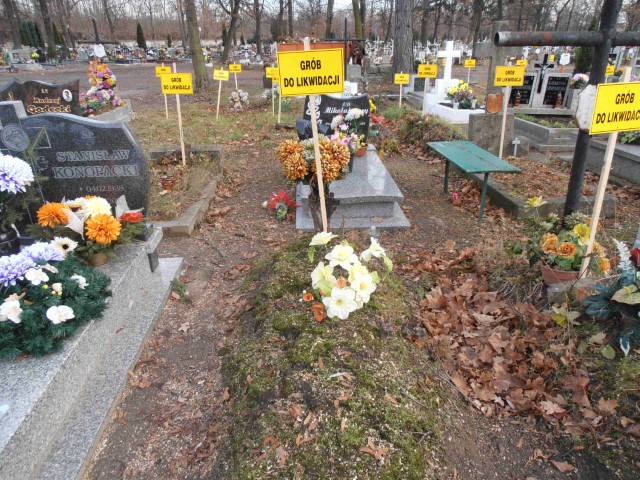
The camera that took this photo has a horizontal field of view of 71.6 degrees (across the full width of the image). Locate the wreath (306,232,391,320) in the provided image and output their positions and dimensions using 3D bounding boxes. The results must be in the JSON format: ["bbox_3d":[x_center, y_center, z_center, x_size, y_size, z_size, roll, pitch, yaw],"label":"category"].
[{"bbox_3d":[0.140,0.183,2.350,0.420,0.240,0.430,-1,24,-3],"label":"wreath"}]

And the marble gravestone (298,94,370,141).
[{"bbox_3d":[0.187,-1.436,5.180,0.760,0.600,0.100,-1,24,-3],"label":"marble gravestone"}]

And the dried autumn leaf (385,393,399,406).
[{"bbox_3d":[0.274,0.612,1.701,0.025,0.012,0.075,-13,26,-27],"label":"dried autumn leaf"}]

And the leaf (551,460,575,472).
[{"bbox_3d":[0.875,0.817,1.601,0.078,0.015,0.050,7,24,16],"label":"leaf"}]

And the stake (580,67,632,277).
[{"bbox_3d":[1.704,-0.345,2.658,0.042,1.285,0.030,11,26,28],"label":"stake"}]

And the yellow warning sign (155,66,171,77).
[{"bbox_3d":[-3.804,-4.087,10.800,0.380,0.245,0.020,0,24,-2],"label":"yellow warning sign"}]

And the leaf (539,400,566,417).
[{"bbox_3d":[0.951,0.686,1.807,0.100,0.020,0.070,11,26,25],"label":"leaf"}]

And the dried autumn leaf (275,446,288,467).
[{"bbox_3d":[-0.122,0.709,1.447,0.035,0.015,0.082,-8,24,-17],"label":"dried autumn leaf"}]

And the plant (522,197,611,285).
[{"bbox_3d":[1.570,0.010,2.831,0.540,0.520,0.420,1,23,4],"label":"plant"}]

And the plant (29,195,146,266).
[{"bbox_3d":[-1.372,-0.056,2.630,0.540,0.340,0.320,-1,24,-3],"label":"plant"}]

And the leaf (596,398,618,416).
[{"bbox_3d":[1.283,0.748,1.980,0.085,0.025,0.085,-1,24,-3],"label":"leaf"}]

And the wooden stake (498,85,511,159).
[{"bbox_3d":[2.535,-1.698,6.071,0.040,1.263,0.030,-3,23,3],"label":"wooden stake"}]

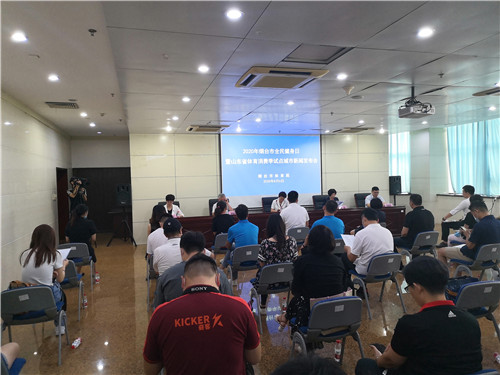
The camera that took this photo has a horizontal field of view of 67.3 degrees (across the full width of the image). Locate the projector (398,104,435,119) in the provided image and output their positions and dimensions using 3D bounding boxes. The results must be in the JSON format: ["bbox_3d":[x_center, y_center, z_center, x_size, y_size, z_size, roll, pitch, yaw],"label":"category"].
[{"bbox_3d":[2.414,-1.095,5.434,0.385,0.110,0.295,-2,1,-16],"label":"projector"}]

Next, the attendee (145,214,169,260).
[{"bbox_3d":[-1.190,0.962,5.288,0.500,1.220,0.780,-2,1,-16],"label":"attendee"}]

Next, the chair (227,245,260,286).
[{"bbox_3d":[-0.033,1.166,5.538,0.540,0.730,0.560,-2,2,-16],"label":"chair"}]

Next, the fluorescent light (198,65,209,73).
[{"bbox_3d":[-0.503,-1.293,4.094,0.130,0.060,0.130,-2,1,-16],"label":"fluorescent light"}]

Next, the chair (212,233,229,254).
[{"bbox_3d":[-0.399,1.143,6.816,0.540,0.730,0.560,-2,2,-16],"label":"chair"}]

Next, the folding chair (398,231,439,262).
[{"bbox_3d":[2.766,1.072,6.144,0.520,0.740,0.520,-2,1,-20],"label":"folding chair"}]

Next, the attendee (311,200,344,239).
[{"bbox_3d":[1.177,0.849,5.932,0.540,1.280,0.800,-2,1,-13],"label":"attendee"}]

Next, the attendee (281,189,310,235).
[{"bbox_3d":[0.749,0.784,7.130,0.530,1.400,0.780,-2,1,-16],"label":"attendee"}]

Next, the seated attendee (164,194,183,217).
[{"bbox_3d":[-1.891,0.832,9.183,0.550,1.320,0.750,-2,1,-16],"label":"seated attendee"}]

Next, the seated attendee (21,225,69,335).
[{"bbox_3d":[-2.071,0.992,3.908,0.460,1.260,0.800,-2,1,-14],"label":"seated attendee"}]

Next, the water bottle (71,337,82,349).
[{"bbox_3d":[-1.779,1.599,3.864,0.064,0.064,0.205,-2,2,-3],"label":"water bottle"}]

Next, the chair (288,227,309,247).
[{"bbox_3d":[0.842,1.100,7.101,0.520,0.740,0.520,-2,1,-12],"label":"chair"}]

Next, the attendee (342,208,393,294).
[{"bbox_3d":[1.466,0.879,4.772,0.560,1.260,0.800,-2,1,-19],"label":"attendee"}]

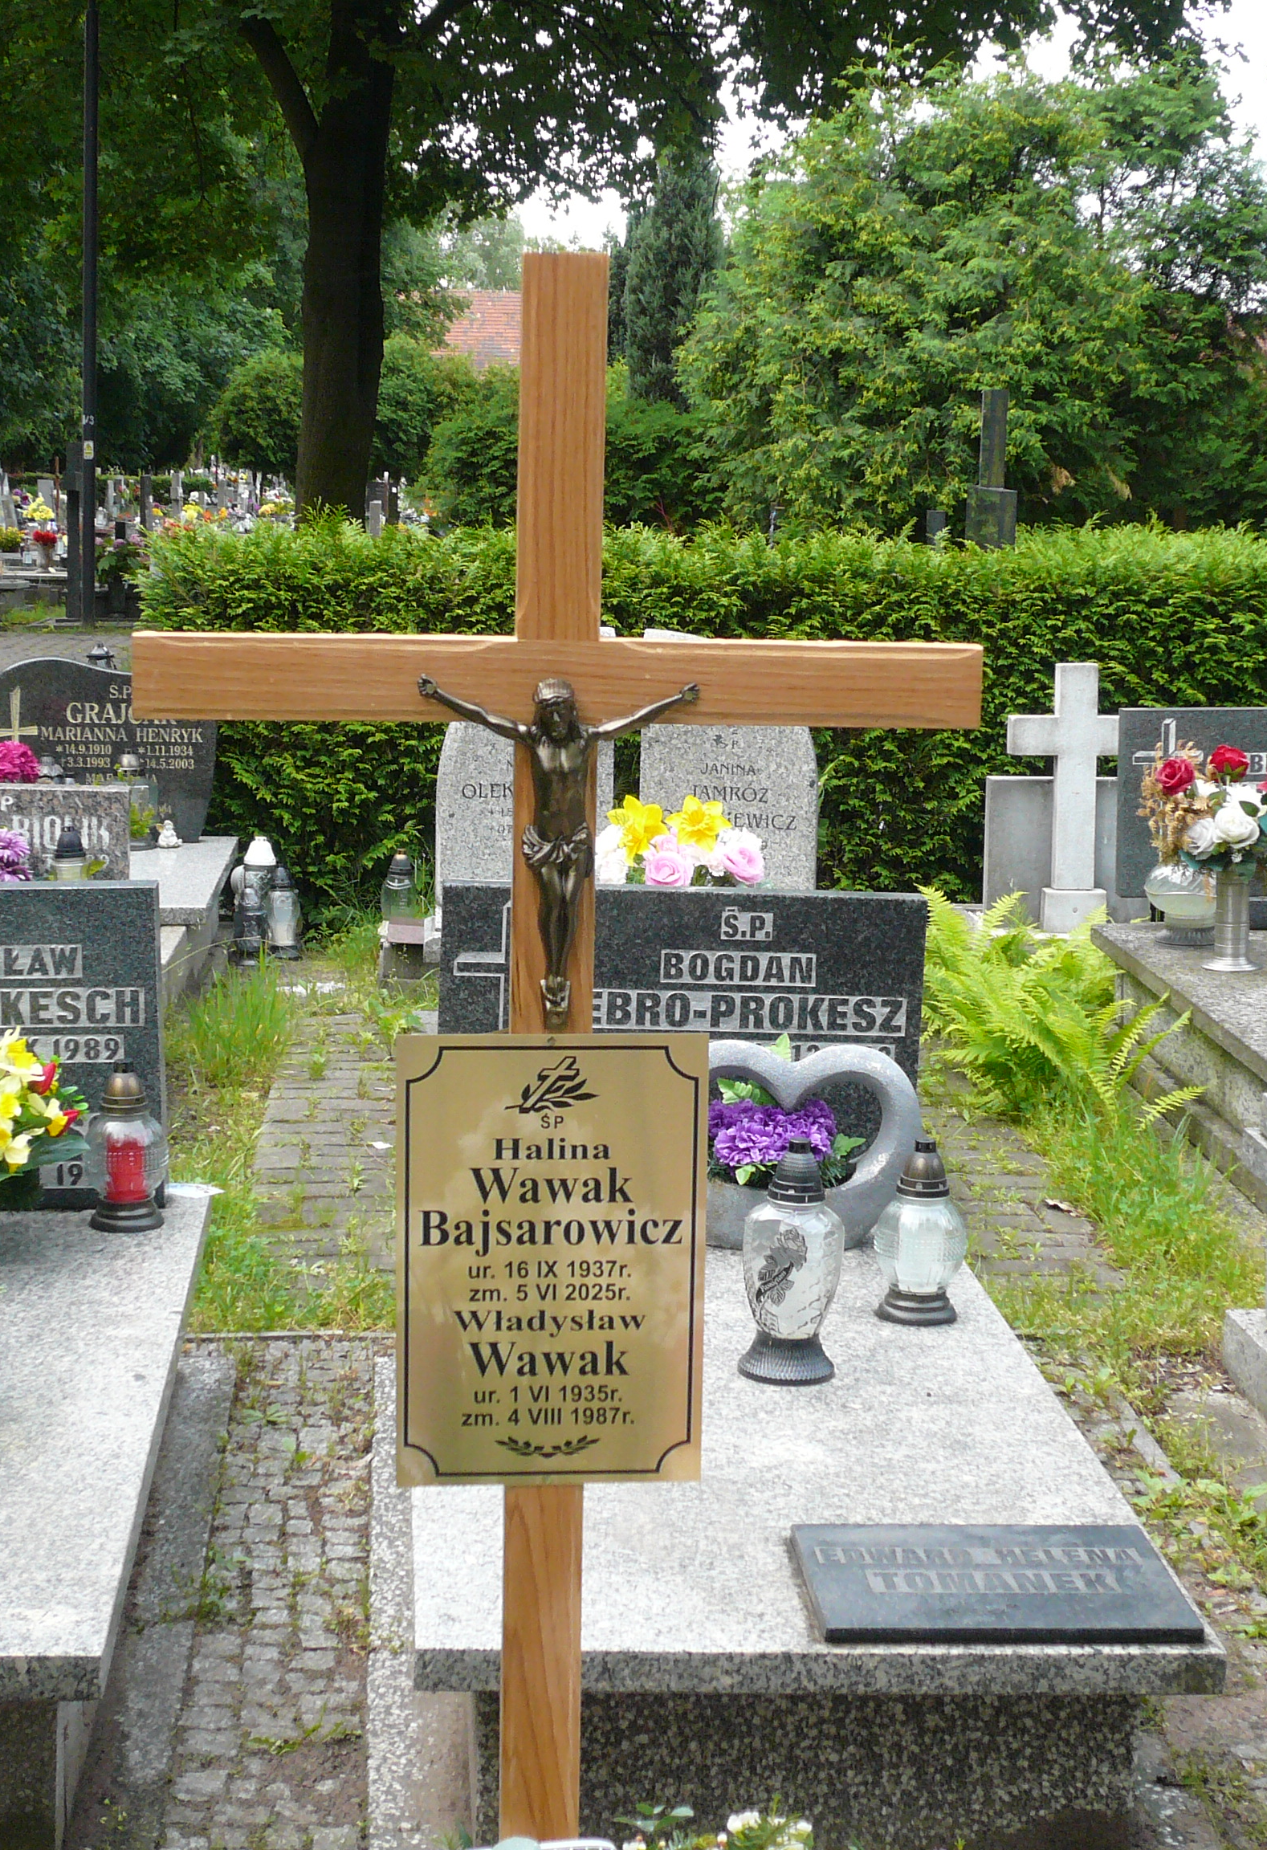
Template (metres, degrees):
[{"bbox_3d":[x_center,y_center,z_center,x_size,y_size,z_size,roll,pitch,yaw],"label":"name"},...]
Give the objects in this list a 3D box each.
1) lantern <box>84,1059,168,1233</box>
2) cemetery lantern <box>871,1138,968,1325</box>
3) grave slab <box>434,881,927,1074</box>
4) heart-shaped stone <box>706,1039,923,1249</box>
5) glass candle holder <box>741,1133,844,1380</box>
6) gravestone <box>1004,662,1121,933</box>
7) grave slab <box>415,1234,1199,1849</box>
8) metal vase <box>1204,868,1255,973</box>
[{"bbox_3d":[-0.789,0.337,4.665,0.126,0.250,0.126,1,10,-5],"label":"lantern"},{"bbox_3d":[0.411,0.433,4.302,0.132,0.255,0.132,1,10,-5],"label":"cemetery lantern"},{"bbox_3d":[0.072,0.201,4.774,0.765,0.532,0.065,1,10,-5],"label":"grave slab"},{"bbox_3d":[0.240,0.329,4.594,0.412,0.312,0.135,1,10,-5],"label":"heart-shaped stone"},{"bbox_3d":[0.215,0.436,3.963,0.139,0.317,0.139,1,10,-5],"label":"glass candle holder"},{"bbox_3d":[1.070,-0.313,7.299,0.342,0.653,0.150,1,10,-5],"label":"gravestone"},{"bbox_3d":[0.127,0.700,3.981,0.841,0.214,1.784,1,10,-5],"label":"grave slab"},{"bbox_3d":[1.313,-0.016,6.551,0.118,0.218,0.118,1,10,-5],"label":"metal vase"}]

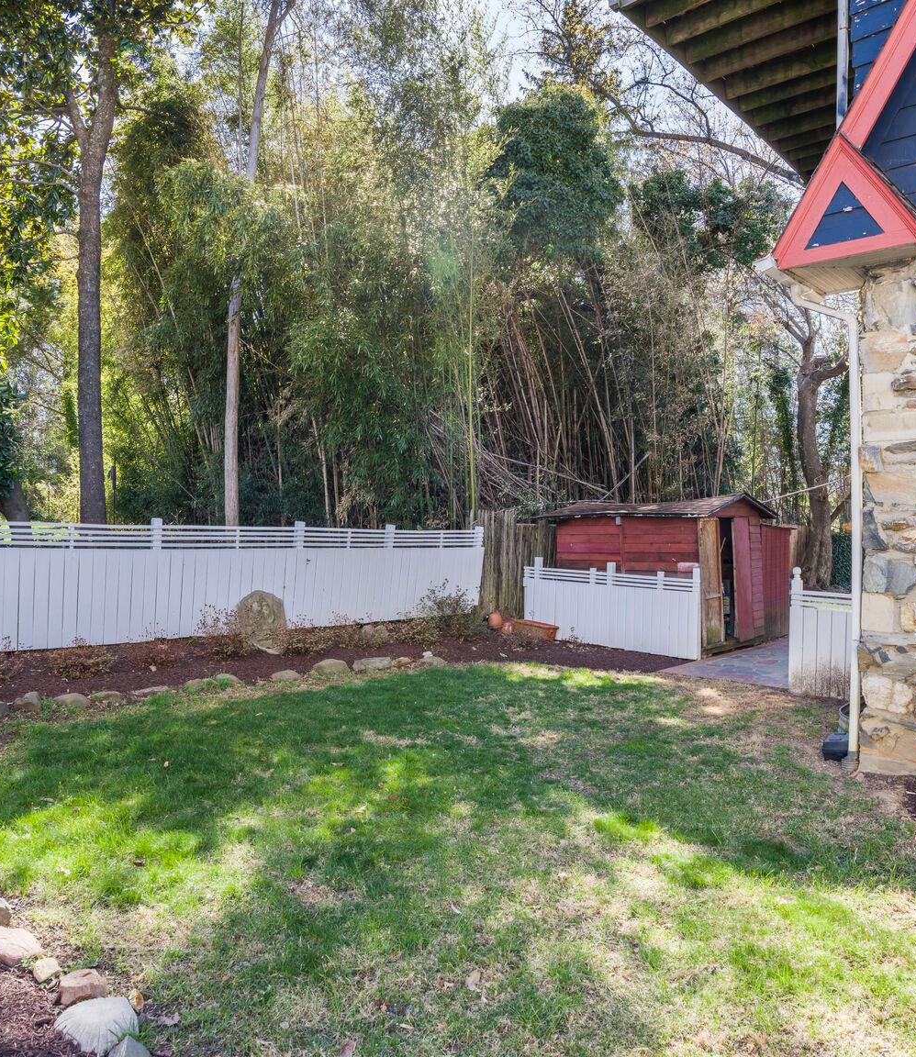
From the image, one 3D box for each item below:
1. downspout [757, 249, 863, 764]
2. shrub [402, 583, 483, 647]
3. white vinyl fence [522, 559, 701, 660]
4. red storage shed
[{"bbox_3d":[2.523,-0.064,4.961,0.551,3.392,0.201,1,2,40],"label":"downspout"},{"bbox_3d":[-0.212,1.124,9.911,1.113,0.763,1.007,0,2,0],"label":"shrub"},{"bbox_3d":[1.919,1.002,9.254,2.565,1.124,0.100,1,2,37],"label":"white vinyl fence"},{"bbox_3d":[3.201,0.551,10.494,2.438,2.078,2.968,2,2,44],"label":"red storage shed"}]

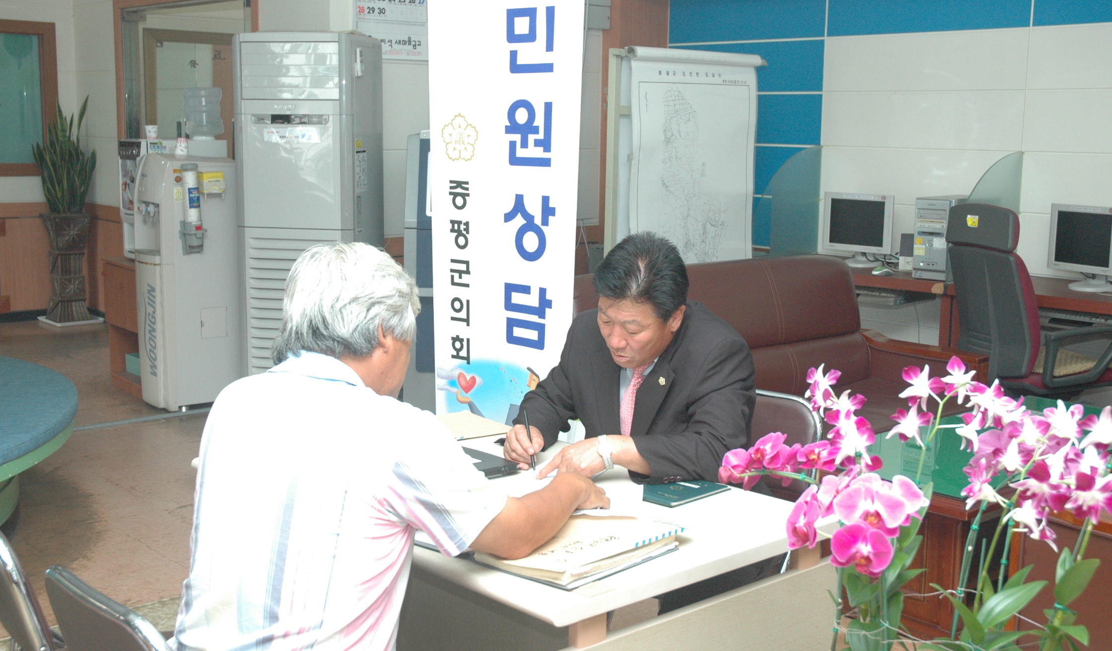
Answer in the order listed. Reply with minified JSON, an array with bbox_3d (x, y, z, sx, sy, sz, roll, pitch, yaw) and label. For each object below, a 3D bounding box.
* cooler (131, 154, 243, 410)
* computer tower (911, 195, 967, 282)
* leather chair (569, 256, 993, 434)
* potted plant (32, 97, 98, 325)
[{"bbox_3d":[-1.830,-0.230,6.697,0.440,1.240,0.350,-7,12,-41],"label":"cooler"},{"bbox_3d":[1.904,-0.422,6.363,0.176,0.375,0.421,9,12,43],"label":"computer tower"},{"bbox_3d":[0.698,0.284,4.675,1.820,0.900,0.820,-7,12,-41],"label":"leather chair"},{"bbox_3d":[-3.427,-0.805,9.262,0.420,1.540,0.420,-7,12,-41],"label":"potted plant"}]

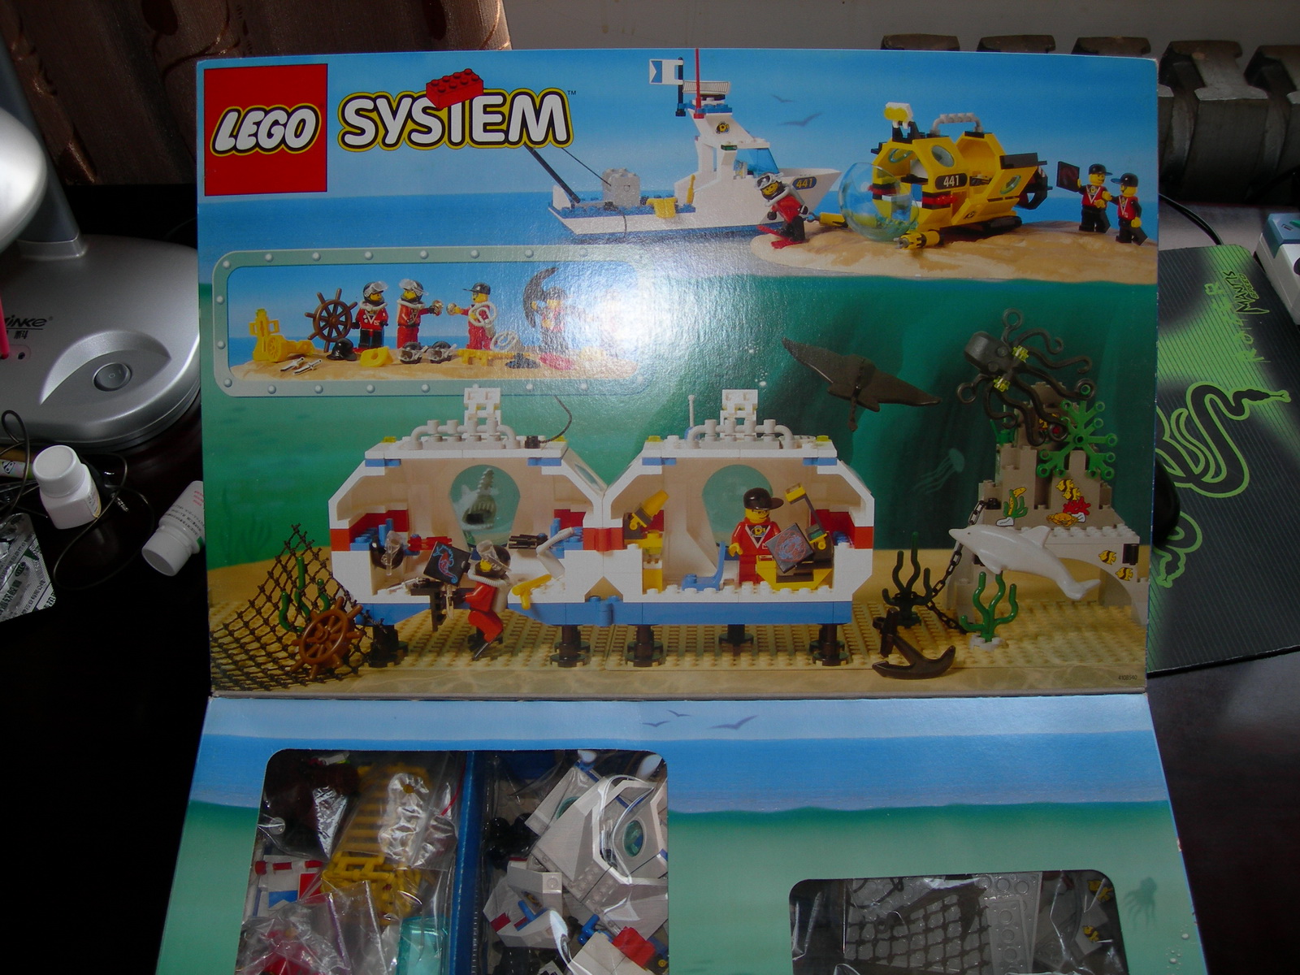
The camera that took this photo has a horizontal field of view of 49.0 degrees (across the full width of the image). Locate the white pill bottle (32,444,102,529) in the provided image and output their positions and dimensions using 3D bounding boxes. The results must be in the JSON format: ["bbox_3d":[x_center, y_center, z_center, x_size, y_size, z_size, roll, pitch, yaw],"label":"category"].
[{"bbox_3d":[-0.314,0.000,0.767,0.026,0.043,0.026,-13,57,-12],"label":"white pill bottle"}]

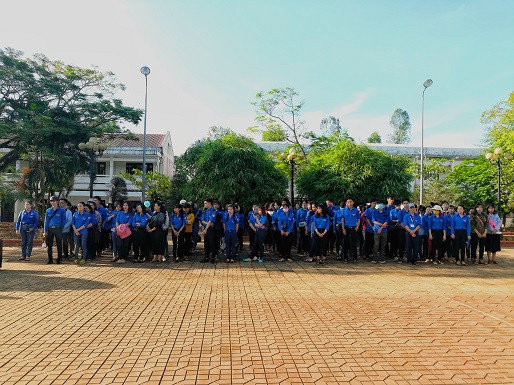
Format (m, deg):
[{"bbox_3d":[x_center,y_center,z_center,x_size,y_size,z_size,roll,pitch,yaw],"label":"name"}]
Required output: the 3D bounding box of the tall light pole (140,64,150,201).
[{"bbox_3d":[-5.217,-1.930,17.579,0.460,7.870,0.800,1,-2,-4],"label":"tall light pole"}]

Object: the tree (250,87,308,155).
[{"bbox_3d":[1.399,-2.211,24.092,3.607,8.904,3.600,0,-2,0],"label":"tree"}]

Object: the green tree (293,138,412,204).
[{"bbox_3d":[4.674,-0.279,18.521,5.561,4.652,5.000,0,-2,0],"label":"green tree"}]

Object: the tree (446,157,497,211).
[{"bbox_3d":[10.804,0.308,19.437,2.800,4.055,2.700,1,-2,-4],"label":"tree"}]

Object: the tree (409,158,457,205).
[{"bbox_3d":[9.523,0.138,21.008,2.666,3.993,2.600,0,-2,0],"label":"tree"}]

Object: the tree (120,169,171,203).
[{"bbox_3d":[-5.584,0.407,19.498,2.628,3.350,2.500,0,-2,0],"label":"tree"}]

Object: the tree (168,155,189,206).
[{"bbox_3d":[-4.223,0.044,20.511,1.381,4.145,1.600,0,-2,0],"label":"tree"}]

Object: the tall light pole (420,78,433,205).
[{"bbox_3d":[7.772,-1.573,17.866,0.450,7.492,1.100,0,-2,0],"label":"tall light pole"}]

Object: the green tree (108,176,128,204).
[{"bbox_3d":[-6.973,0.635,19.490,0.960,2.893,1.000,0,-2,0],"label":"green tree"}]

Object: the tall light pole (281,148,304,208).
[{"bbox_3d":[1.524,0.089,16.738,1.050,4.011,1.050,1,-2,-4],"label":"tall light pole"}]

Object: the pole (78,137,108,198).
[{"bbox_3d":[-6.397,-0.118,14.937,1.130,4.043,1.130,1,-2,-4],"label":"pole"}]

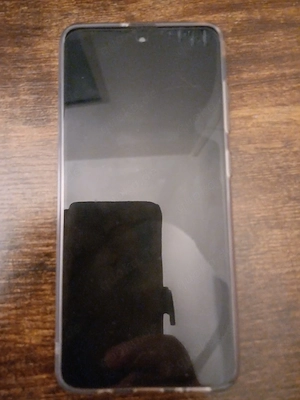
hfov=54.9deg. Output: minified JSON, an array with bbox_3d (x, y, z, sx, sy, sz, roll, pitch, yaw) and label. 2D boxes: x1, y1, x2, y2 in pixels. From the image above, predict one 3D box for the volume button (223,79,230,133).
[{"bbox_3d":[0.035,-0.042,0.132,0.002,0.003,0.024,-1,85,0],"label":"volume button"}]

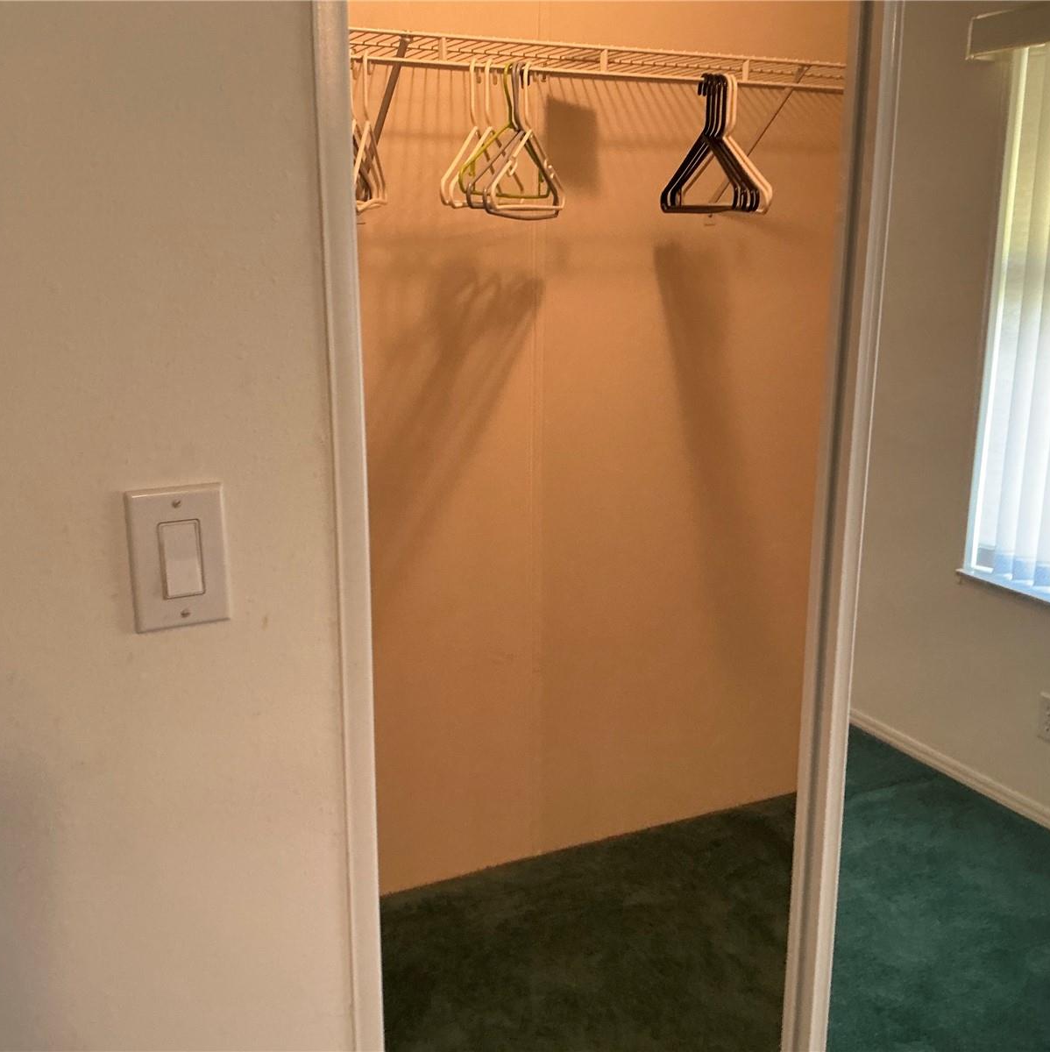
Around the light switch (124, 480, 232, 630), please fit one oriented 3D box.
[{"bbox_3d":[-0.291,0.028,0.960,0.079,0.123,0.012,-7,16,-24],"label":"light switch"}]

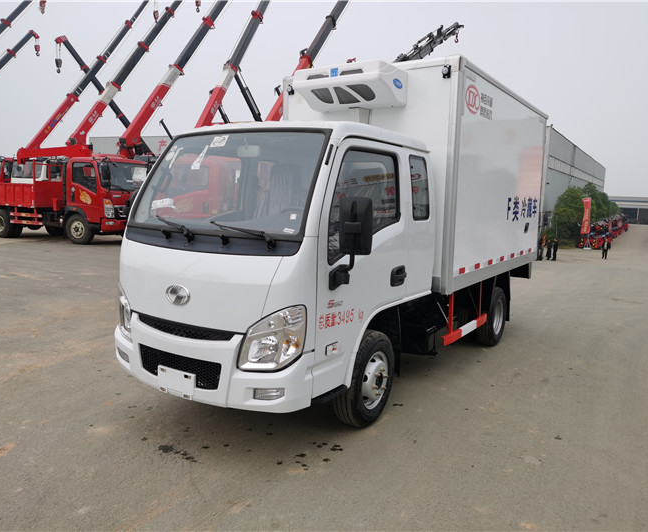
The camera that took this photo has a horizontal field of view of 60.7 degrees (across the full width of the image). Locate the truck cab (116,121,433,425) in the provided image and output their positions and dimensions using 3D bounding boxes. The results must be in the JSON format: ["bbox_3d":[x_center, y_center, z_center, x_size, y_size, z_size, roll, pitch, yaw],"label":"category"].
[{"bbox_3d":[-0.297,-0.029,4.073,1.615,2.062,2.071,5,8,32],"label":"truck cab"}]

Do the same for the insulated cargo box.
[{"bbox_3d":[1.248,-0.931,6.390,1.755,1.909,3.387,5,8,32],"label":"insulated cargo box"}]

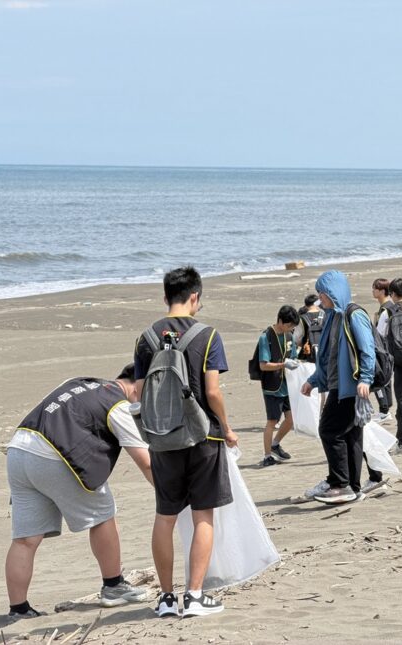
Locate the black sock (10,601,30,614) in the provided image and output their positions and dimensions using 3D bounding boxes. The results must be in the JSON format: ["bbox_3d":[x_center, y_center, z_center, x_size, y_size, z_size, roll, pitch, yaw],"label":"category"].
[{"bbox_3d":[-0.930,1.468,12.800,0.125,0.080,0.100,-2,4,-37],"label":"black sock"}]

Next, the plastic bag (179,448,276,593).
[{"bbox_3d":[0.143,1.018,12.900,0.520,0.720,0.420,1,4,0],"label":"plastic bag"}]

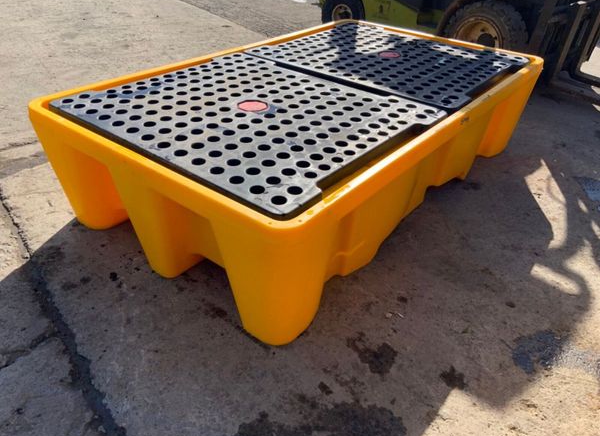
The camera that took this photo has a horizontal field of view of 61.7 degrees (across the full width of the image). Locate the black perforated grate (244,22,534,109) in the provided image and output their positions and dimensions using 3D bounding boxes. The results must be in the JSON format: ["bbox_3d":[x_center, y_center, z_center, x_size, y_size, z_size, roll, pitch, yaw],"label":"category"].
[{"bbox_3d":[0.520,-0.909,2.901,1.250,0.045,1.097,26,39,30],"label":"black perforated grate"}]

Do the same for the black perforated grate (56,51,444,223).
[{"bbox_3d":[-0.197,-0.442,2.130,1.250,0.045,1.107,26,39,30],"label":"black perforated grate"}]

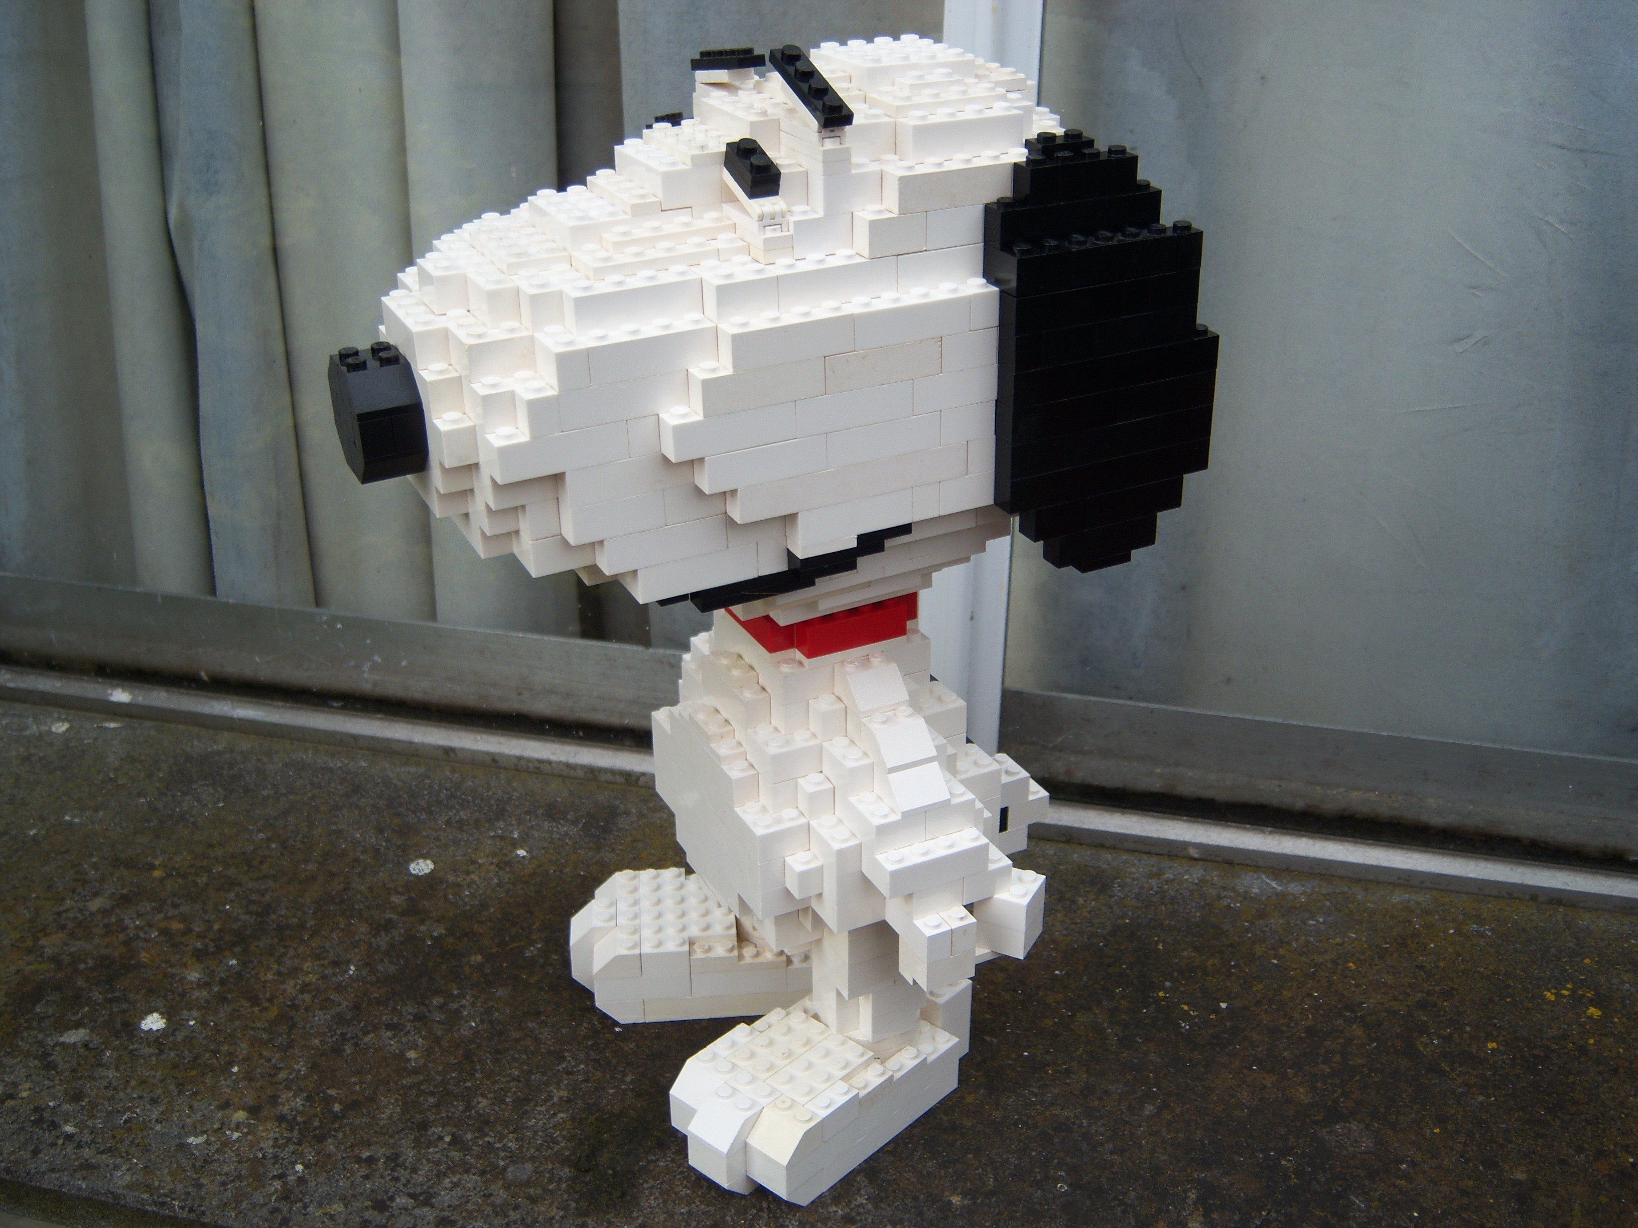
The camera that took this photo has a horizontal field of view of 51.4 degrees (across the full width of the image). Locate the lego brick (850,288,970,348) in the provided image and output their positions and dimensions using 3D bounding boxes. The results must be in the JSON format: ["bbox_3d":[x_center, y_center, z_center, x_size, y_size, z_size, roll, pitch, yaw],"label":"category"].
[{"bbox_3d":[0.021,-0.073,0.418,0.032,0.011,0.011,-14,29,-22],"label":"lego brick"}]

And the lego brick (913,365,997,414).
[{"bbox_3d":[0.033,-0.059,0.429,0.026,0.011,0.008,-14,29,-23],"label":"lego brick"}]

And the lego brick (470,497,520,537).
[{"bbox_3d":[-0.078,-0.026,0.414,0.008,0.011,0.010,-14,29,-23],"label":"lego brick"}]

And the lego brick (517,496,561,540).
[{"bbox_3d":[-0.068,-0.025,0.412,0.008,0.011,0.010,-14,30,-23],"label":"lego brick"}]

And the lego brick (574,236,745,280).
[{"bbox_3d":[-0.039,-0.086,0.410,0.037,0.005,0.016,-14,29,-23],"label":"lego brick"}]

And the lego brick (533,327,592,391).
[{"bbox_3d":[-0.059,-0.059,0.392,0.008,0.011,0.016,-14,29,-23],"label":"lego brick"}]

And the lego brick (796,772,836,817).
[{"bbox_3d":[-0.001,0.051,0.484,0.008,0.011,0.009,-14,29,-23],"label":"lego brick"}]

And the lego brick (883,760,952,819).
[{"bbox_3d":[0.026,0.046,0.470,0.016,0.011,0.016,-13,28,-25],"label":"lego brick"}]

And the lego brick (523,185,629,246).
[{"bbox_3d":[-0.059,-0.097,0.425,0.016,0.011,0.032,-14,30,-23],"label":"lego brick"}]

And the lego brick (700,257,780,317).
[{"bbox_3d":[-0.020,-0.078,0.407,0.016,0.011,0.016,-14,29,-23],"label":"lego brick"}]

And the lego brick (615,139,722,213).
[{"bbox_3d":[-0.038,-0.112,0.430,0.016,0.011,0.032,-14,29,-23],"label":"lego brick"}]

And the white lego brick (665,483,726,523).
[{"bbox_3d":[-0.032,-0.030,0.421,0.016,0.010,0.011,-14,29,-22],"label":"white lego brick"}]

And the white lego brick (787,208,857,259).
[{"bbox_3d":[-0.001,-0.094,0.413,0.016,0.011,0.008,-14,29,-23],"label":"white lego brick"}]

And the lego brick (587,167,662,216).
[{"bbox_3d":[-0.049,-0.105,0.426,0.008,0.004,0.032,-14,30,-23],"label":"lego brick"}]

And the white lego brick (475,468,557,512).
[{"bbox_3d":[-0.071,-0.033,0.404,0.016,0.011,0.009,-14,29,-23],"label":"white lego brick"}]

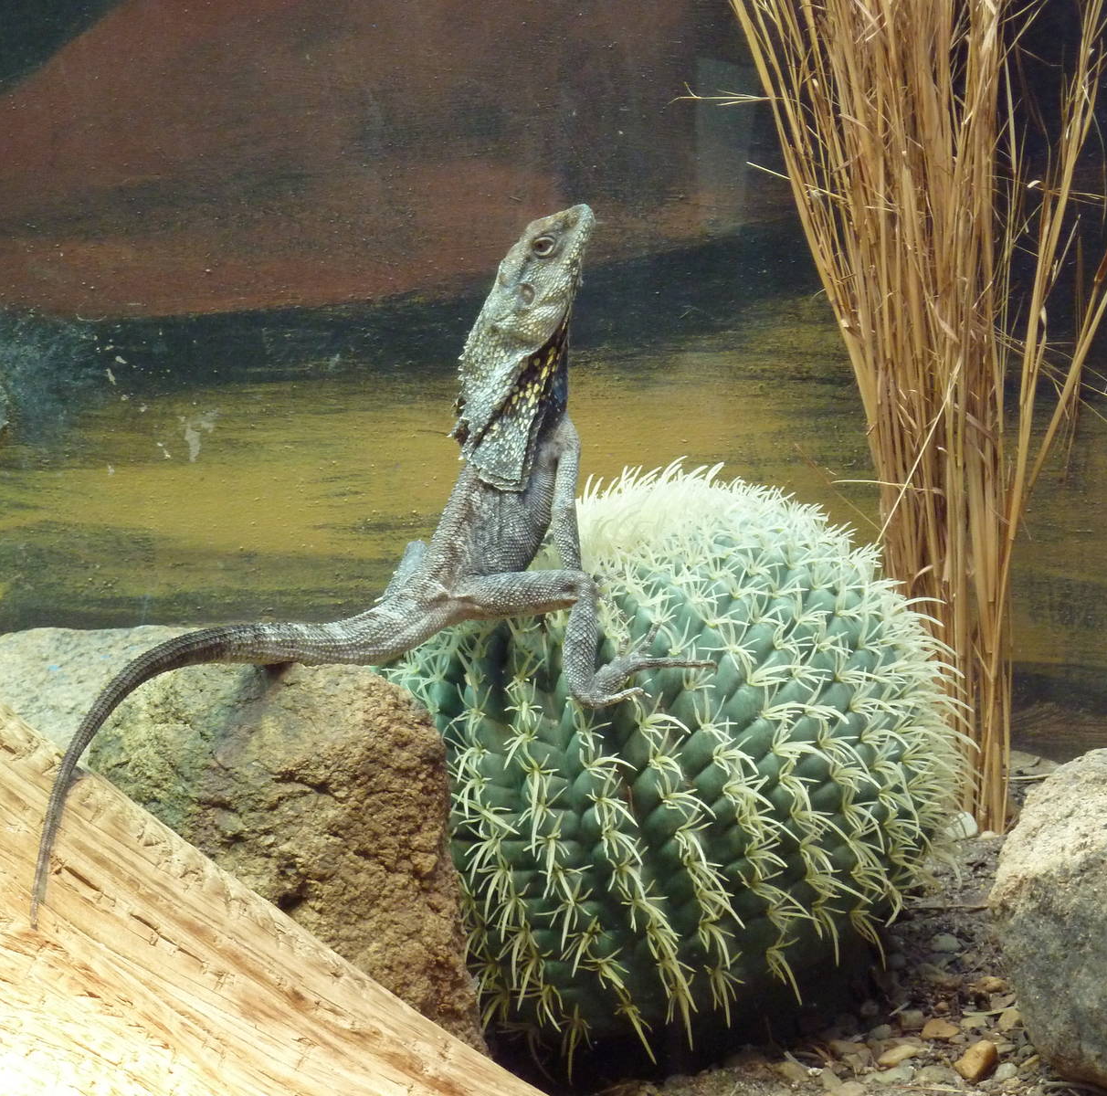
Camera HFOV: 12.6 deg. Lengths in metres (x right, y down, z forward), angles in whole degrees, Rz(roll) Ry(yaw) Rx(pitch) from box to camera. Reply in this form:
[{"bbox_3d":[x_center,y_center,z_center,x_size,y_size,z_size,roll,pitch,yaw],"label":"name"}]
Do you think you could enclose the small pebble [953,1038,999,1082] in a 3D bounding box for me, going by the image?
[{"bbox_3d":[0.187,0.227,2.222,0.019,0.015,0.016,-7,14,-29],"label":"small pebble"}]

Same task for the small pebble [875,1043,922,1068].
[{"bbox_3d":[0.154,0.226,2.239,0.021,0.009,0.014,0,12,0],"label":"small pebble"}]

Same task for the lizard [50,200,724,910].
[{"bbox_3d":[-0.079,0.007,2.190,0.290,0.285,0.170,-1,12,-7],"label":"lizard"}]

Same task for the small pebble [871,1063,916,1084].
[{"bbox_3d":[0.150,0.232,2.213,0.019,0.008,0.014,0,12,0],"label":"small pebble"}]

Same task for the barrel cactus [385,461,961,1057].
[{"bbox_3d":[0.055,0.096,2.250,0.252,0.250,0.252,0,12,0],"label":"barrel cactus"}]

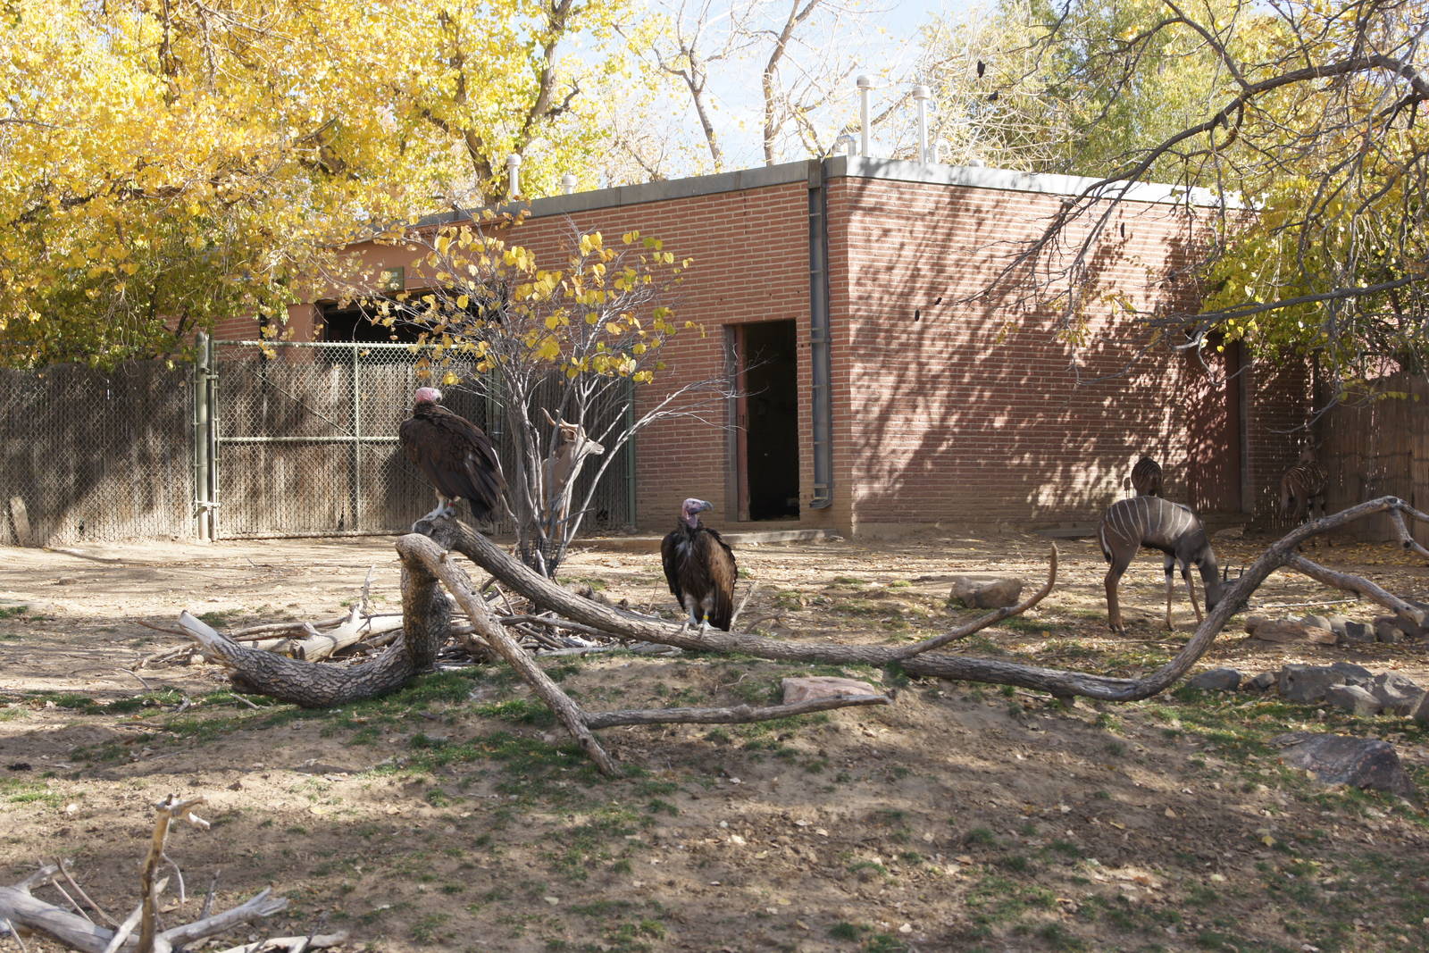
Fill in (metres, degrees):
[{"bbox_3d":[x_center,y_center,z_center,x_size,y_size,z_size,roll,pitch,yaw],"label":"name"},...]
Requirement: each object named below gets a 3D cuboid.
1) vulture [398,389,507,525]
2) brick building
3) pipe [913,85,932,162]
[{"bbox_3d":[-1.653,-0.137,20.500,0.620,0.850,0.420,-1,-1,27],"label":"vulture"},{"bbox_3d":[0.268,-1.215,41.615,7.850,4.001,12.300,0,-2,-42],"label":"brick building"},{"bbox_3d":[2.349,-3.887,36.589,0.210,1.000,0.210,-1,-1,0],"label":"pipe"}]

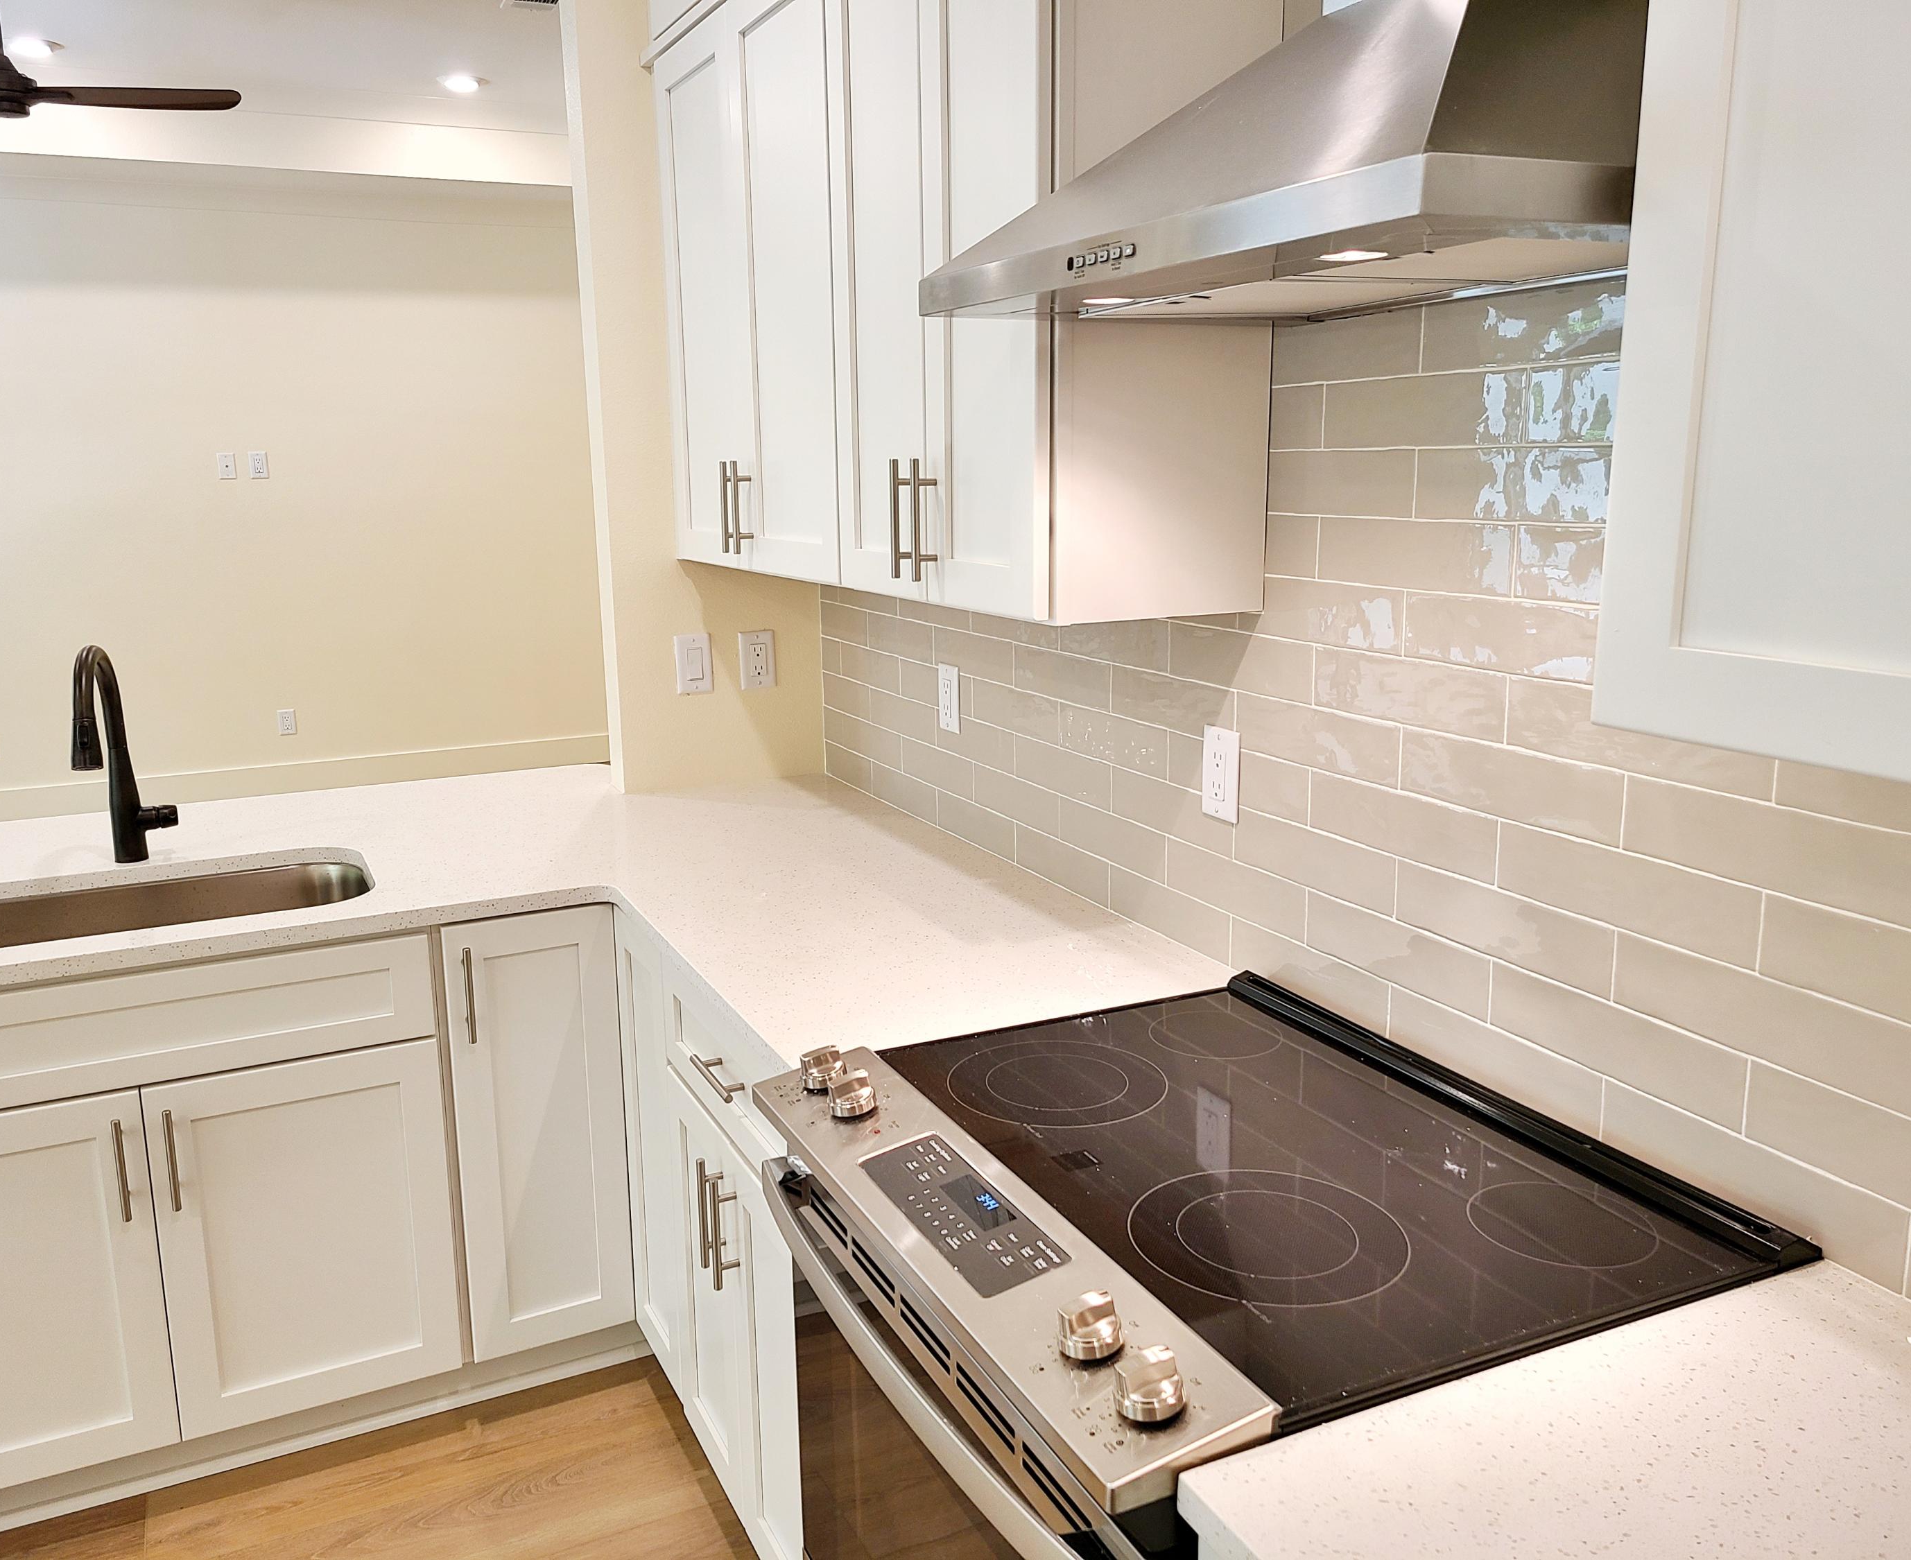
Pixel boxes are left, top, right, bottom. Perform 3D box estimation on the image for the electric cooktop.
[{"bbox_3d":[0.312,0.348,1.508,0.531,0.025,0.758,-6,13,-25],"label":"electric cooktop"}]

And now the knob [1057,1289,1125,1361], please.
[{"bbox_3d":[0.100,0.409,1.172,0.049,0.038,0.049,-8,15,2],"label":"knob"}]

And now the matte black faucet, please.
[{"bbox_3d":[-1.352,-0.031,2.533,0.106,0.378,0.254,-4,12,-15],"label":"matte black faucet"}]

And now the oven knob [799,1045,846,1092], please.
[{"bbox_3d":[-0.142,0.310,1.665,0.049,0.038,0.049,-15,16,-23],"label":"oven knob"}]

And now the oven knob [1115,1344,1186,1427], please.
[{"bbox_3d":[0.135,0.425,1.095,0.049,0.038,0.049,-15,16,-23],"label":"oven knob"}]

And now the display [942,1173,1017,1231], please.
[{"bbox_3d":[0.020,0.379,1.400,0.033,0.005,0.094,-15,16,-23],"label":"display"}]

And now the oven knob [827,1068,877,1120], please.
[{"bbox_3d":[-0.106,0.323,1.599,0.049,0.038,0.049,-8,15,2],"label":"oven knob"}]

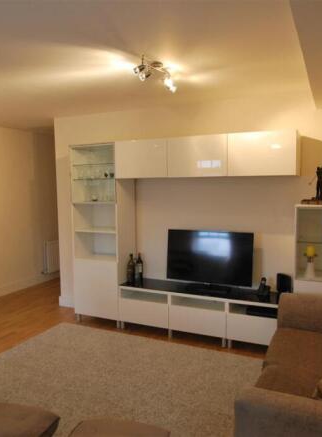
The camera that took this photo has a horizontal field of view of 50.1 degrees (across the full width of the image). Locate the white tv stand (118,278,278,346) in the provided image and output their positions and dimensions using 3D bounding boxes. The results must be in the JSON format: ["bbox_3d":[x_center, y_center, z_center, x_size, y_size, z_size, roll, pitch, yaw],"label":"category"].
[{"bbox_3d":[0.428,0.985,3.608,1.770,0.485,0.420,1,5,24],"label":"white tv stand"}]

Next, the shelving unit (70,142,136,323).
[{"bbox_3d":[-0.659,0.194,4.038,0.600,2.020,0.420,1,5,24],"label":"shelving unit"}]

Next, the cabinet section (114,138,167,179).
[{"bbox_3d":[-0.123,-0.626,3.730,0.600,0.390,0.410,1,5,25],"label":"cabinet section"}]

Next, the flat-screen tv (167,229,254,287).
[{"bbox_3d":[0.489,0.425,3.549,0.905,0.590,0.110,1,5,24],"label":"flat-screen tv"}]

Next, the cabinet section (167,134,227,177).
[{"bbox_3d":[0.421,-0.596,3.470,0.600,0.380,0.410,1,5,24],"label":"cabinet section"}]

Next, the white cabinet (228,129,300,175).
[{"bbox_3d":[0.965,-0.583,3.223,0.595,0.380,0.410,1,5,24],"label":"white cabinet"}]

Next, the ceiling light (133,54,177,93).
[{"bbox_3d":[-0.045,-1.082,2.589,0.300,0.160,0.310,-1,5,0],"label":"ceiling light"}]

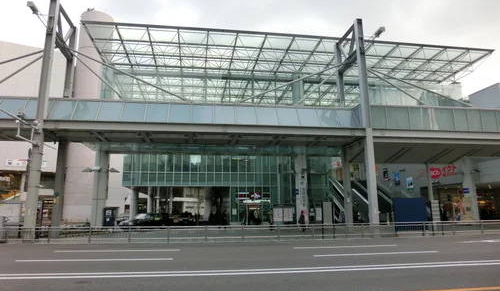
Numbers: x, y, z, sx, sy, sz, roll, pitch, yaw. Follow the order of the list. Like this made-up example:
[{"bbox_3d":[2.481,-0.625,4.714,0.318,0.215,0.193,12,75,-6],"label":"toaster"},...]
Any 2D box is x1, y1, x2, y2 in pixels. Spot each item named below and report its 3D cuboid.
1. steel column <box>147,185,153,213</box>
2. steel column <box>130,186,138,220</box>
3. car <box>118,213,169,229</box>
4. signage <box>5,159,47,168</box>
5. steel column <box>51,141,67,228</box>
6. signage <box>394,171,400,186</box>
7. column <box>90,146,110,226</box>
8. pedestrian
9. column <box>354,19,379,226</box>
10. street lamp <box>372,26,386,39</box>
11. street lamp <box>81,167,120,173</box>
[{"bbox_3d":[-12.787,7.712,44.148,0.720,4.800,0.720,1,-11,-8],"label":"steel column"},{"bbox_3d":[-11.598,6.328,35.083,0.760,4.070,0.760,1,-11,-8],"label":"steel column"},{"bbox_3d":[-9.266,6.757,30.601,1.700,1.500,4.650,-8,-13,36],"label":"car"},{"bbox_3d":[-23.827,1.933,37.008,3.732,0.800,0.150,4,-12,-22],"label":"signage"},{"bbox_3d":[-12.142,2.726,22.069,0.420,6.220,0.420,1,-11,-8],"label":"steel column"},{"bbox_3d":[19.570,4.405,46.000,0.120,1.750,1.350,2,-11,-11],"label":"signage"},{"bbox_3d":[-13.494,3.730,31.350,1.000,7.780,1.000,1,-11,-8],"label":"column"},{"bbox_3d":[4.036,5.814,26.453,0.380,1.620,0.500,1,-11,-8],"label":"pedestrian"},{"bbox_3d":[7.327,-1.477,21.839,0.430,14.150,0.430,1,-11,-8],"label":"column"},{"bbox_3d":[7.623,-6.618,20.360,0.350,0.250,1.100,1,-11,-8],"label":"street lamp"},{"bbox_3d":[-13.513,2.187,31.338,3.330,0.450,0.800,1,-11,-8],"label":"street lamp"}]

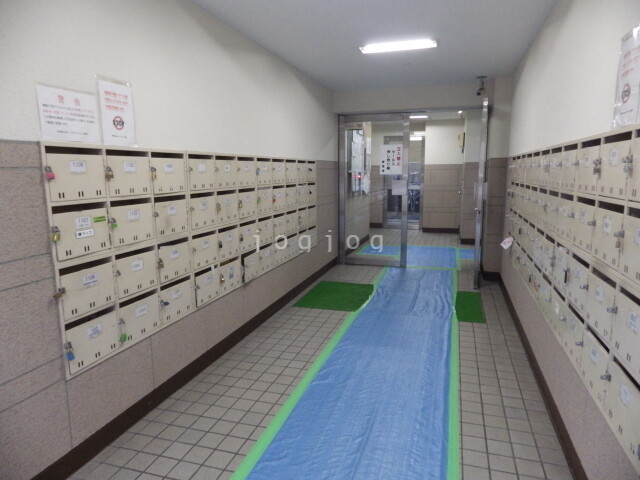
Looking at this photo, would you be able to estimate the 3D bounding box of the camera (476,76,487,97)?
[{"bbox_3d":[1.849,-1.762,4.653,0.115,0.200,0.095,-9,13,-41],"label":"camera"}]

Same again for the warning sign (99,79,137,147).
[{"bbox_3d":[-1.000,-0.622,2.025,0.008,0.306,0.218,3,10,18],"label":"warning sign"}]

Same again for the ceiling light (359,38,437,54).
[{"bbox_3d":[0.645,-1.623,3.413,0.630,0.056,0.150,3,10,18],"label":"ceiling light"}]

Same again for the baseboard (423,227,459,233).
[{"bbox_3d":[2.666,-0.203,8.937,0.790,0.110,0.020,3,10,18],"label":"baseboard"}]

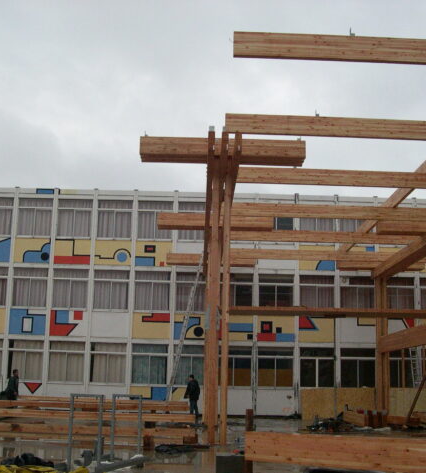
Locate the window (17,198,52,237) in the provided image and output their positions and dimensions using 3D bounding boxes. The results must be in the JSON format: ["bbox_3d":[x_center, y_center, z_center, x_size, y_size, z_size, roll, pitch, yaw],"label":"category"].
[{"bbox_3d":[-7.894,-0.837,30.641,1.610,1.750,0.120,1,-11,-1],"label":"window"}]

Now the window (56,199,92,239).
[{"bbox_3d":[-6.138,-0.809,30.663,1.620,1.760,0.120,1,-11,-1],"label":"window"}]

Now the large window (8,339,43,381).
[{"bbox_3d":[-8.015,5.295,29.640,1.500,1.720,0.150,1,-12,0],"label":"large window"}]

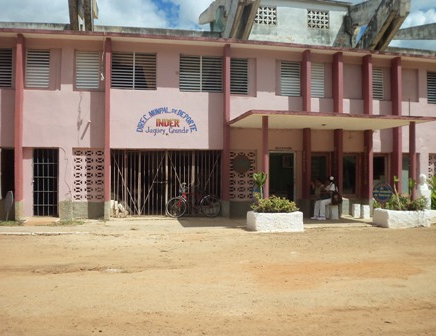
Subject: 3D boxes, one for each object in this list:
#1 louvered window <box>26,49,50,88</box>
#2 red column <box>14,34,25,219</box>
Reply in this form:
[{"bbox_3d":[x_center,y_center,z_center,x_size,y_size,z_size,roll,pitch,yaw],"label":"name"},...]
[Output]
[{"bbox_3d":[-5.623,-3.101,13.768,0.695,1.230,0.100,0,-1,-11],"label":"louvered window"},{"bbox_3d":[-6.020,-1.222,13.345,0.137,5.482,0.480,0,0,-11],"label":"red column"}]

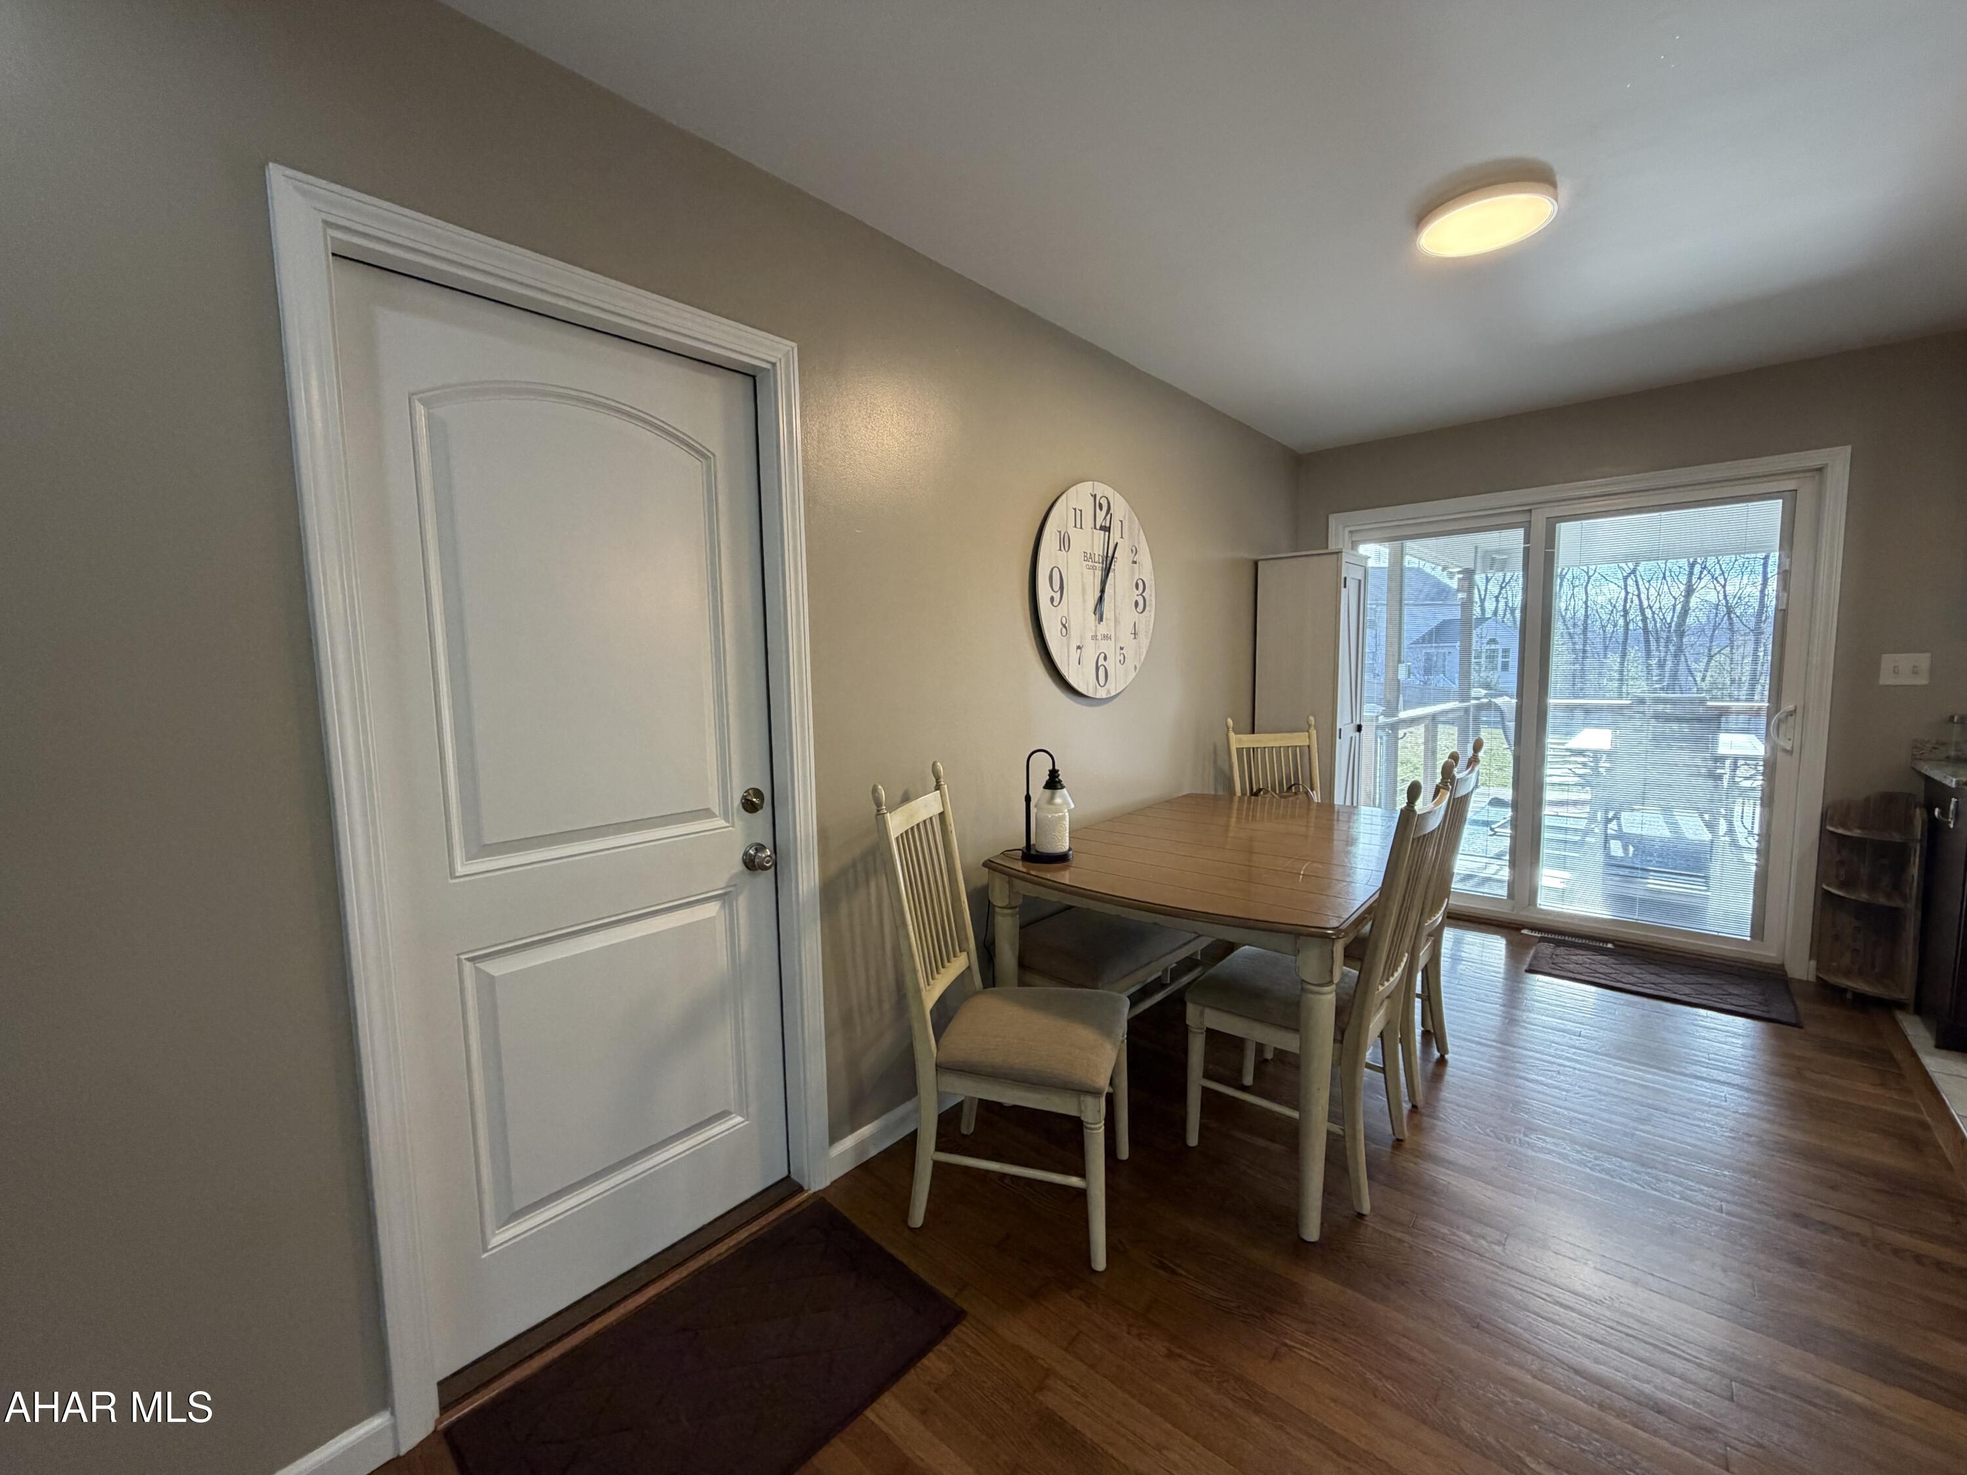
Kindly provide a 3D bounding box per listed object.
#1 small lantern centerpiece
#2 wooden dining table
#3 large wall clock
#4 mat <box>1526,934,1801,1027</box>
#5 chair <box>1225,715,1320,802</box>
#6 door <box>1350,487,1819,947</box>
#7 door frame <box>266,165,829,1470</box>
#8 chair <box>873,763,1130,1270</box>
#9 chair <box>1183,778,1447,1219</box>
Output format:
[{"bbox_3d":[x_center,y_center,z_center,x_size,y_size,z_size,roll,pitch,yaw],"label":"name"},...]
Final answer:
[{"bbox_3d":[0.193,0.201,2.376,0.155,0.325,0.155,-1,5,0],"label":"small lantern centerpiece"},{"bbox_3d":[0.833,0.704,2.621,1.040,0.750,1.600,3,7,39],"label":"wooden dining table"},{"bbox_3d":[0.416,-0.519,2.863,0.037,0.768,0.768,3,7,41],"label":"large wall clock"},{"bbox_3d":[2.746,0.974,3.262,0.820,0.012,0.530,3,7,41],"label":"mat"},{"bbox_3d":[1.355,0.457,3.458,0.460,1.065,0.565,-2,5,-3],"label":"chair"},{"bbox_3d":[2.633,-0.079,3.767,1.780,2.020,0.110,3,7,41],"label":"door"},{"bbox_3d":[-0.754,0.154,1.647,0.115,2.093,0.932,3,7,41],"label":"door frame"},{"bbox_3d":[0.070,0.622,1.981,0.565,1.065,0.460,0,6,18],"label":"chair"},{"bbox_3d":[0.888,0.589,2.138,0.565,1.065,0.460,3,7,40],"label":"chair"}]

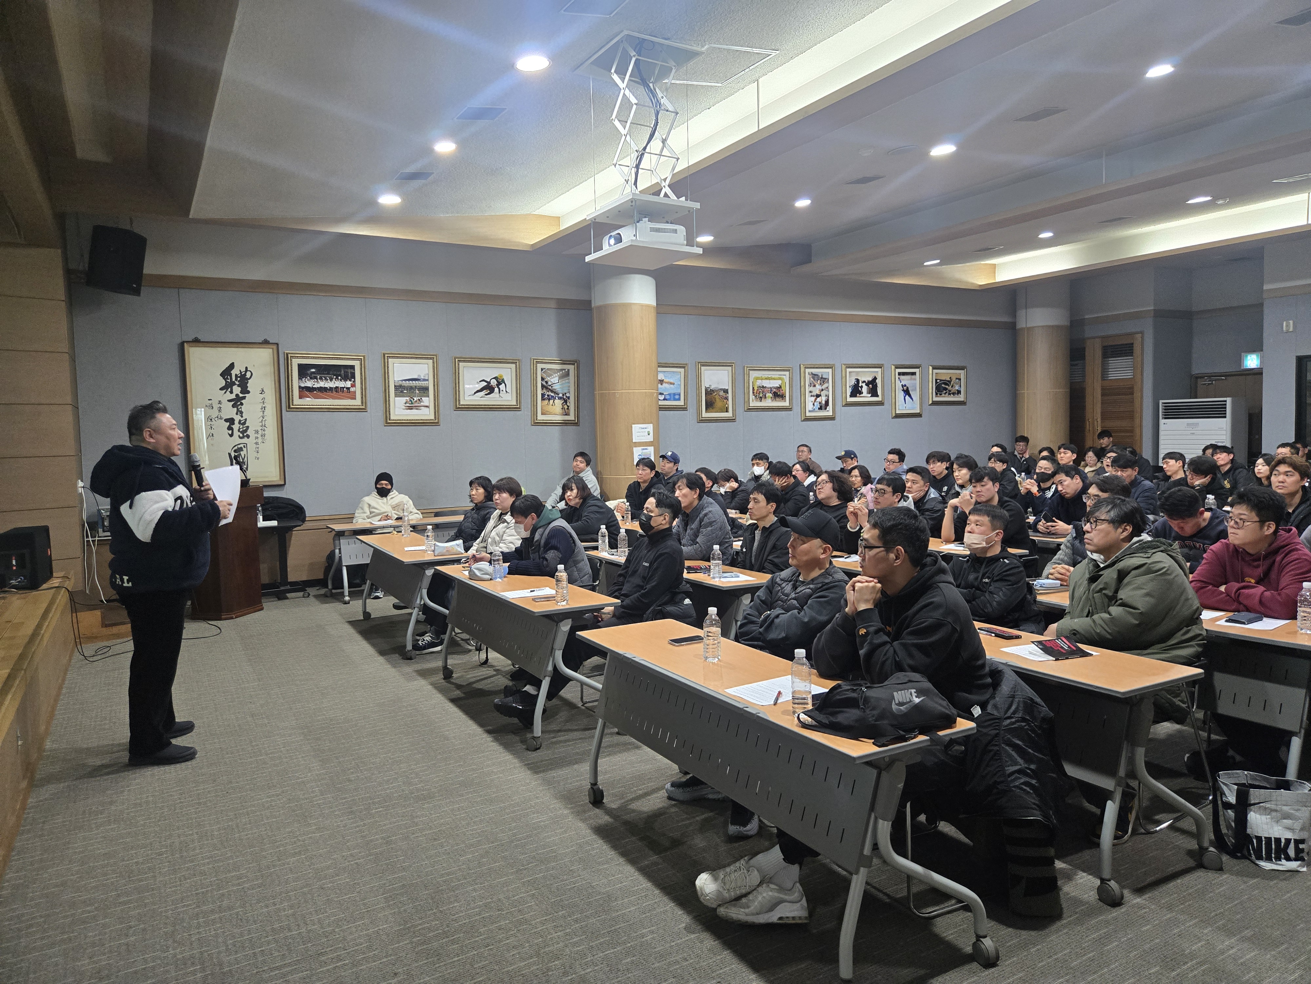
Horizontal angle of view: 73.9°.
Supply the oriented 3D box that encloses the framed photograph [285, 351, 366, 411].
[{"bbox_3d":[-3.541,-1.178,9.382,0.815,0.615,0.045,-4,5,-29],"label":"framed photograph"}]

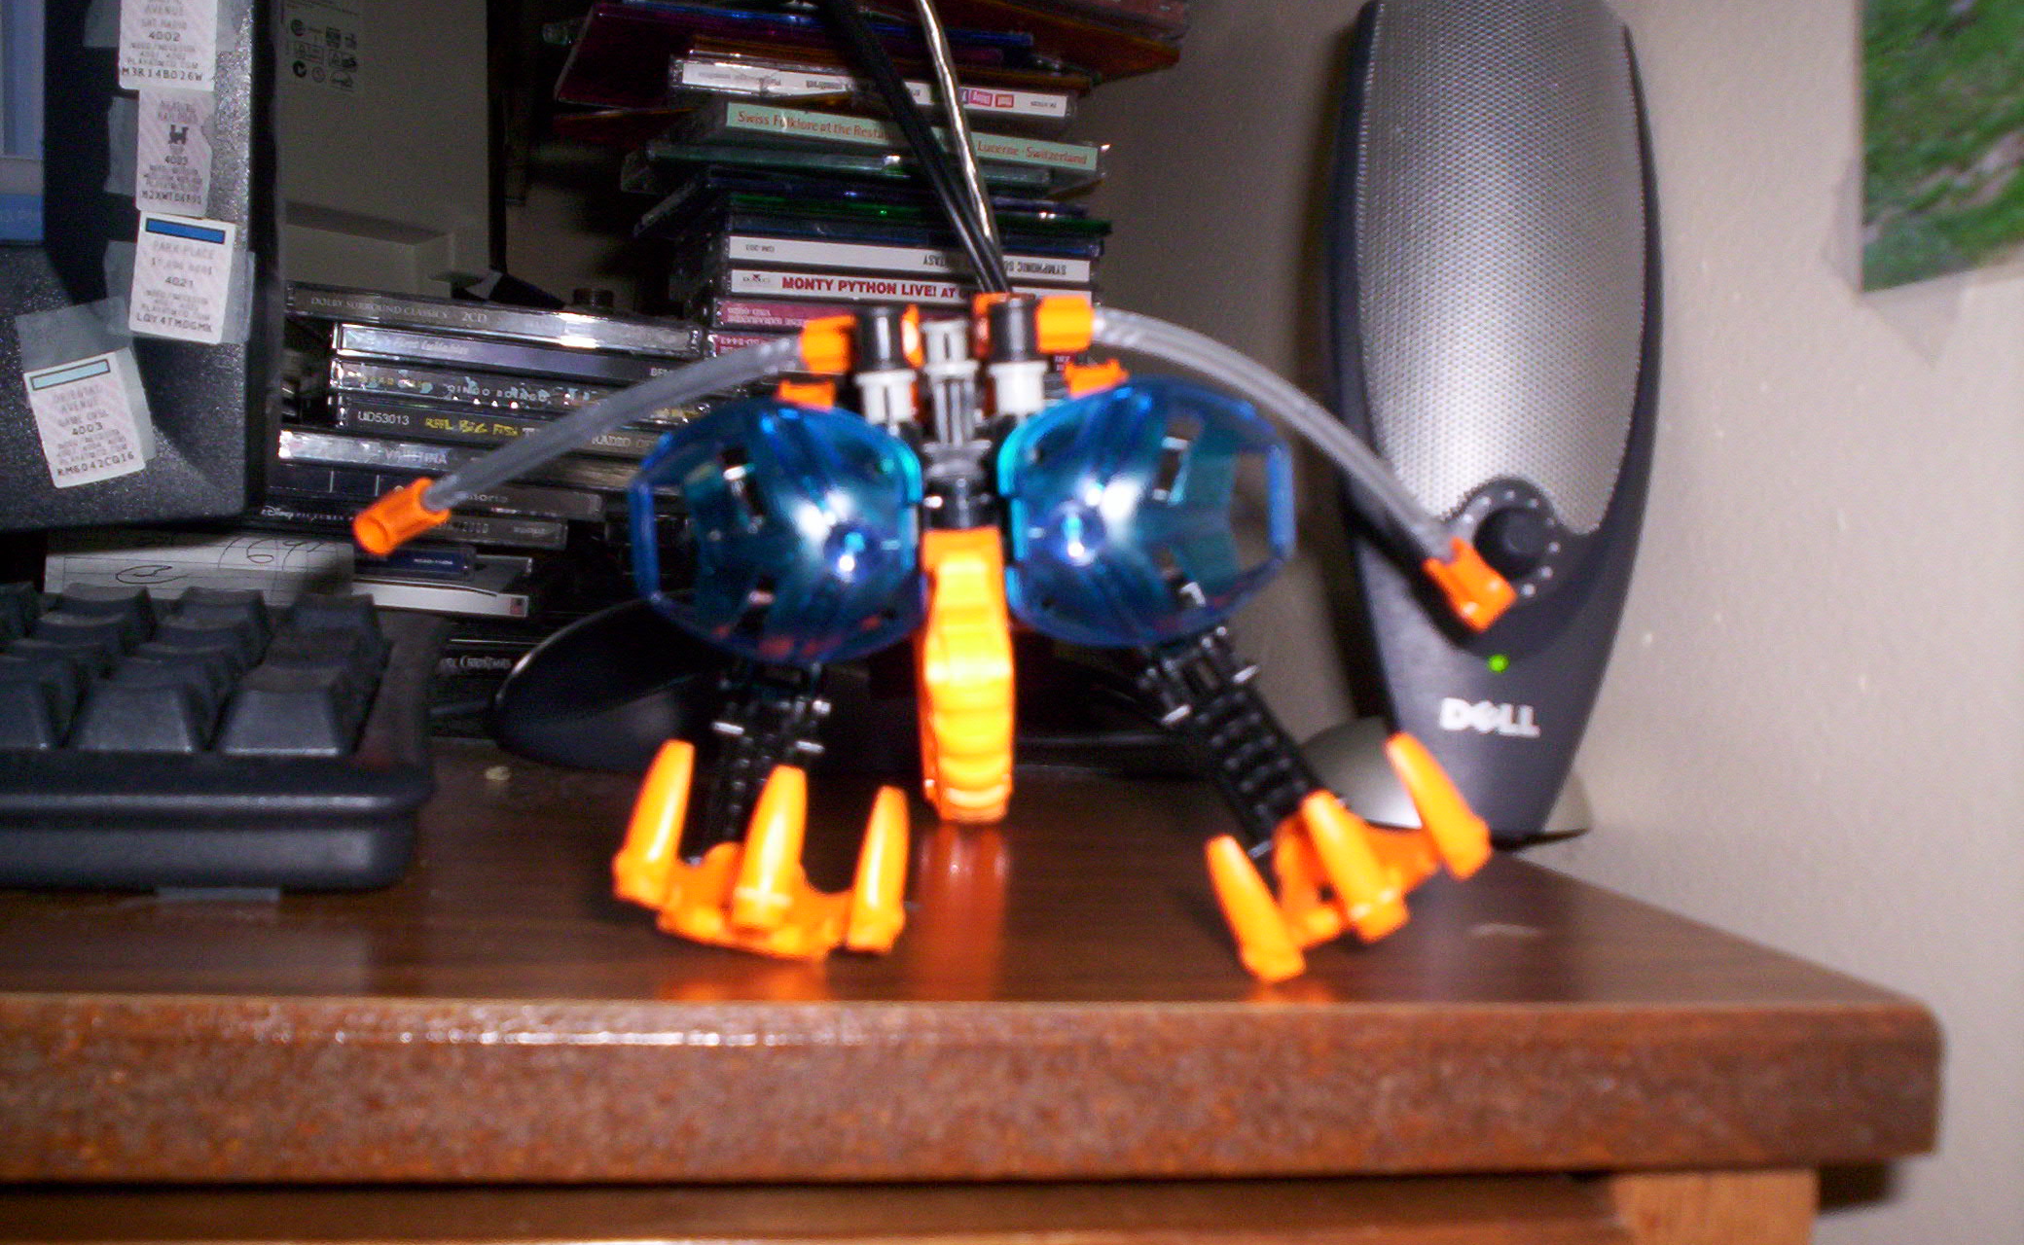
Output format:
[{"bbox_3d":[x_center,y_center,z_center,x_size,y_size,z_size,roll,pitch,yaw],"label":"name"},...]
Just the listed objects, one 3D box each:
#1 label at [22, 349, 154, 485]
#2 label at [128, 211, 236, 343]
[{"bbox_3d":[-0.181,-0.040,0.422,0.017,0.023,0.001,-15,3,-18],"label":"label"},{"bbox_3d":[-0.165,-0.068,0.428,0.017,0.024,0.001,6,-4,-18],"label":"label"}]

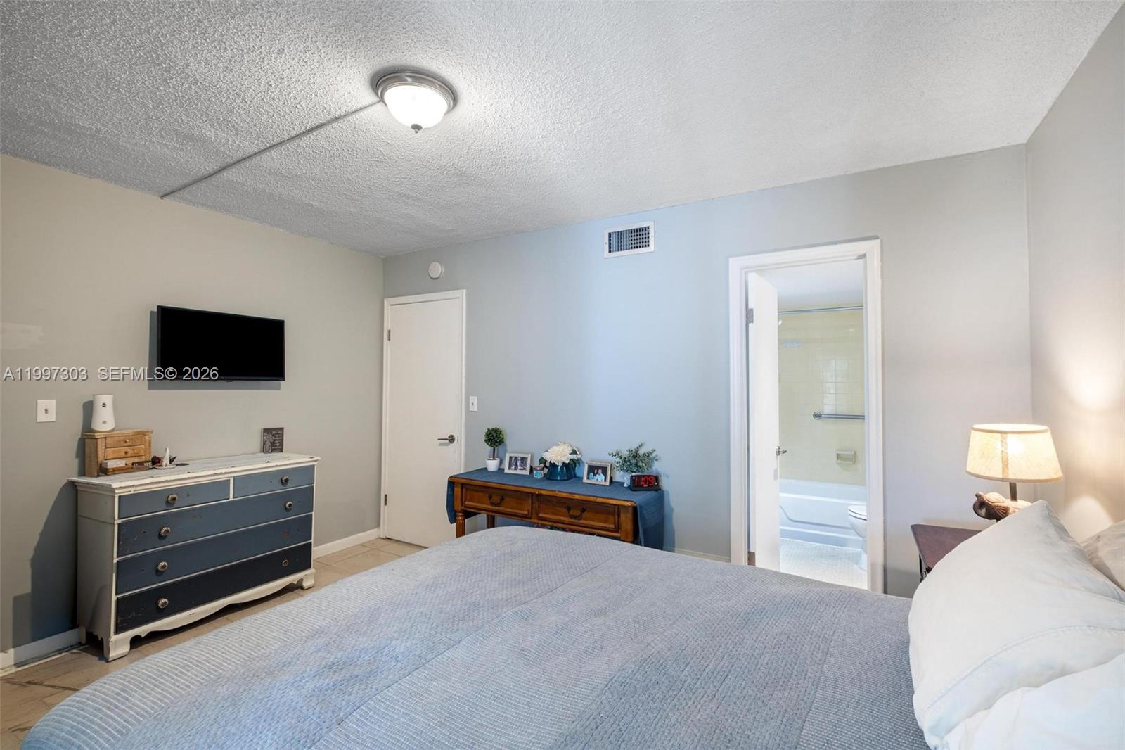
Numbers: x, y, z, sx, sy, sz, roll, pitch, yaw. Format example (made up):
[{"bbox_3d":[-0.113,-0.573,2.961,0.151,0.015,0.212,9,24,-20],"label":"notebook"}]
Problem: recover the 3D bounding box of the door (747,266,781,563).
[{"bbox_3d":[1.327,0.406,3.082,0.040,2.030,0.610,0,-1,36],"label":"door"}]

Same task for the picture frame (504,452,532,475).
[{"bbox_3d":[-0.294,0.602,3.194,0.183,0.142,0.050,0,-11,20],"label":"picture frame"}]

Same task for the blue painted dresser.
[{"bbox_3d":[-2.113,0.979,2.817,0.425,0.860,1.080,0,-1,31],"label":"blue painted dresser"}]

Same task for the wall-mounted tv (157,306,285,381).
[{"bbox_3d":[-2.184,-0.179,3.047,0.055,0.430,0.718,0,-1,31],"label":"wall-mounted tv"}]

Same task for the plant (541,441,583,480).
[{"bbox_3d":[-0.016,0.549,3.089,0.260,0.240,0.230,0,-1,31],"label":"plant"}]

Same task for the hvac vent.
[{"bbox_3d":[0.418,-0.851,2.964,0.338,0.188,0.020,0,-1,31],"label":"hvac vent"}]

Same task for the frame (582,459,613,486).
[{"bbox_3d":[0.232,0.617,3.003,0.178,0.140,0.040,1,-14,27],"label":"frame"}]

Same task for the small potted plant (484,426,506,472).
[{"bbox_3d":[-0.501,0.533,3.407,0.150,0.330,0.150,0,-1,0],"label":"small potted plant"}]

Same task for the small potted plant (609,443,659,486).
[{"bbox_3d":[0.423,0.542,2.849,0.280,0.250,0.230,0,-1,31],"label":"small potted plant"}]

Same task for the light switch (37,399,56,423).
[{"bbox_3d":[-2.636,0.184,2.395,0.012,0.115,0.070,0,-1,31],"label":"light switch"}]

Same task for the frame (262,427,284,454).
[{"bbox_3d":[-2.033,0.465,3.301,0.035,0.176,0.135,-1,-1,41],"label":"frame"}]

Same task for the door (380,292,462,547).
[{"bbox_3d":[-1.166,0.392,3.915,0.900,2.060,0.050,0,-1,31],"label":"door"}]

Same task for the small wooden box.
[{"bbox_3d":[-2.436,0.428,2.579,0.135,0.228,0.243,0,-1,31],"label":"small wooden box"}]

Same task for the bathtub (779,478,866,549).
[{"bbox_3d":[2.560,1.258,4.270,1.520,0.400,0.760,0,-1,31],"label":"bathtub"}]

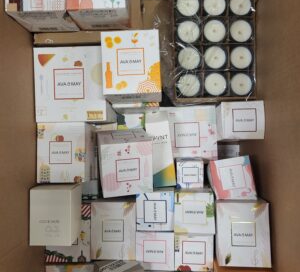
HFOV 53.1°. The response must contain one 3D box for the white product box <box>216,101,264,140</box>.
[{"bbox_3d":[0.196,-0.031,0.655,0.082,0.082,0.078,-1,89,4],"label":"white product box"}]

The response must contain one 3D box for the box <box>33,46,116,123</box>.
[{"bbox_3d":[-0.126,-0.084,0.538,0.113,0.118,0.120,-1,91,1],"label":"box"}]

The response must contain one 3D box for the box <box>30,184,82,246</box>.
[{"bbox_3d":[-0.158,0.129,0.511,0.065,0.074,0.088,0,91,-1],"label":"box"}]

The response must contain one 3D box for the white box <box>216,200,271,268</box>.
[{"bbox_3d":[0.200,0.202,0.661,0.103,0.103,0.131,-2,88,9],"label":"white box"}]

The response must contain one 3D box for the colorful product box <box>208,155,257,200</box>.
[{"bbox_3d":[0.171,0.089,0.648,0.078,0.082,0.082,-7,85,3],"label":"colorful product box"}]

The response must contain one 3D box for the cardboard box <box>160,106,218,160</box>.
[{"bbox_3d":[0.061,-0.005,0.513,0.088,0.085,0.083,-2,91,0],"label":"cardboard box"}]

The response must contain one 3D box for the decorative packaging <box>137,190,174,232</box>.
[{"bbox_3d":[0.009,0.132,0.562,0.067,0.067,0.068,0,91,0],"label":"decorative packaging"}]

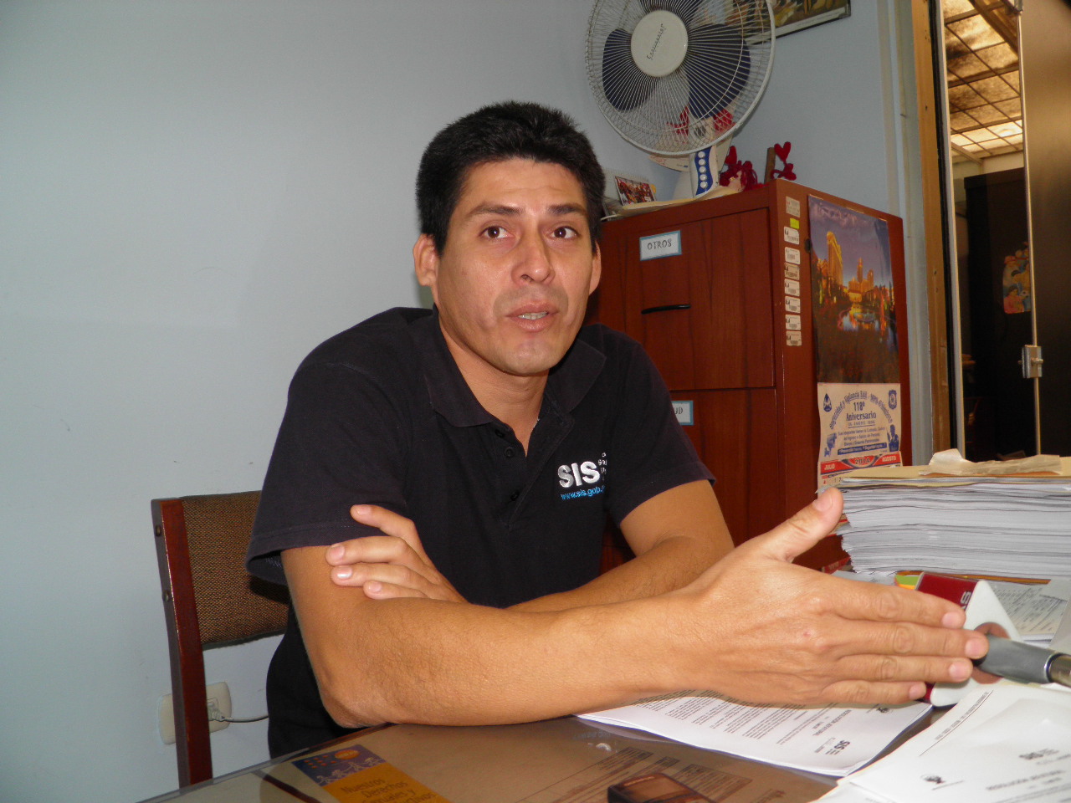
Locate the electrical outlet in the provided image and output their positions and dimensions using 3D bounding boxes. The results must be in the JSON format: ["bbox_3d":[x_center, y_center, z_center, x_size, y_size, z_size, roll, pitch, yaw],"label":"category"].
[{"bbox_3d":[-0.550,0.504,1.400,0.116,0.078,0.014,-2,0,-42],"label":"electrical outlet"}]

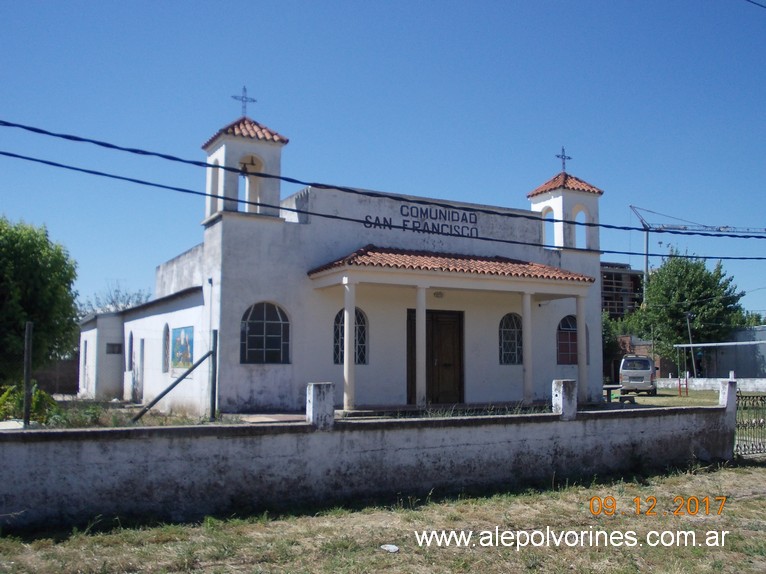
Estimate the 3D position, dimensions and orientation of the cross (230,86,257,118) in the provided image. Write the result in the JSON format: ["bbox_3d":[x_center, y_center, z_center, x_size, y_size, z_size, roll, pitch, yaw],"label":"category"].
[{"bbox_3d":[-3.432,-4.585,20.788,0.682,0.772,0.080,3,-7,-29],"label":"cross"}]

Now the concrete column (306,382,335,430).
[{"bbox_3d":[-0.786,1.495,10.440,0.275,0.567,0.235,3,-7,-29],"label":"concrete column"}]

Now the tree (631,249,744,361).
[{"bbox_3d":[20.286,1.832,56.000,7.237,8.794,6.939,3,-7,-29],"label":"tree"}]

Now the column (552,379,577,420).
[{"bbox_3d":[2.669,1.670,12.342,0.265,0.563,0.240,3,-7,-29],"label":"column"}]

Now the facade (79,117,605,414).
[{"bbox_3d":[-1.688,0.075,27.030,12.485,7.227,15.730,3,-7,-29],"label":"facade"}]

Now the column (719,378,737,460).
[{"bbox_3d":[5.804,2.257,14.166,0.230,1.323,0.205,3,-7,-29],"label":"column"}]

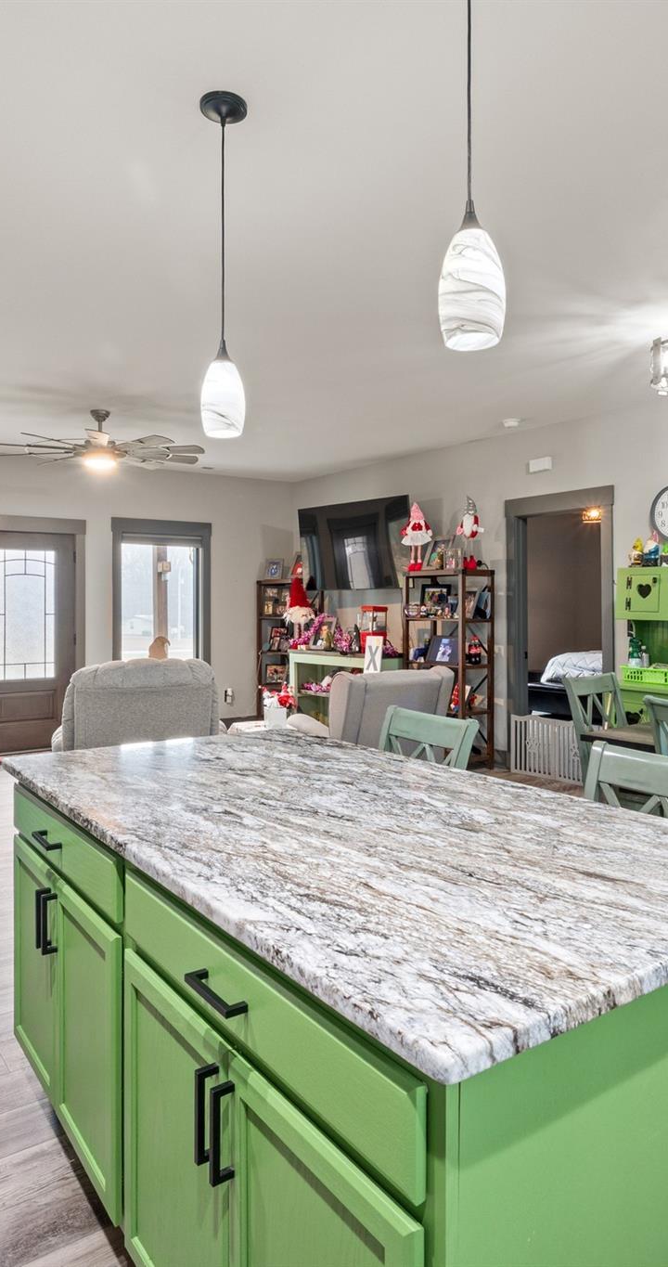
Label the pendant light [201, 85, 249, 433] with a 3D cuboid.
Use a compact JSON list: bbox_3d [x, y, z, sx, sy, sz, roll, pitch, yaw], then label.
[{"bbox_3d":[-0.303,-0.991,2.169,0.130,0.906,0.130,0,1,0],"label":"pendant light"}]

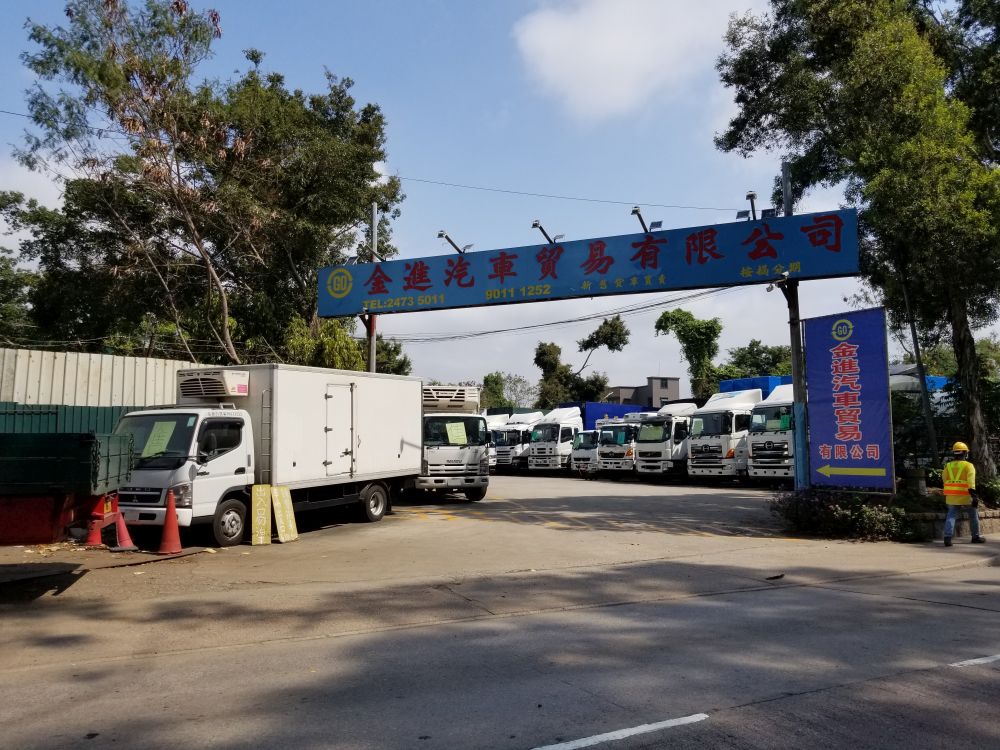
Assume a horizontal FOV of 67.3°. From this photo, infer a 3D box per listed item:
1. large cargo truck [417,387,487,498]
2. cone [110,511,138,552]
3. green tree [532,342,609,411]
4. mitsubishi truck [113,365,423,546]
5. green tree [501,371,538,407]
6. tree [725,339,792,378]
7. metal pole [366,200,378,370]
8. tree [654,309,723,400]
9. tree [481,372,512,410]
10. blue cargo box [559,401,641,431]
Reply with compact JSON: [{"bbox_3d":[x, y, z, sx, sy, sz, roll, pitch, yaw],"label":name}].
[{"bbox_3d":[-2.015,2.124,23.517,2.150,3.150,6.800,1,-5,-13],"label":"large cargo truck"},{"bbox_3d":[-6.026,2.459,12.080,0.390,0.710,0.390,2,-6,-27],"label":"cone"},{"bbox_3d":[5.463,2.327,57.592,5.900,9.400,5.300,0,-5,0],"label":"green tree"},{"bbox_3d":[-4.060,1.438,13.977,2.200,2.880,6.300,-2,-6,26],"label":"mitsubishi truck"},{"bbox_3d":[1.834,3.945,69.644,3.700,8.200,3.700,0,-5,0],"label":"green tree"},{"bbox_3d":[21.668,2.025,62.066,5.800,10.200,5.200,0,-5,0],"label":"tree"},{"bbox_3d":[-3.420,-0.645,20.338,0.150,8.100,0.150,0,-5,0],"label":"metal pole"},{"bbox_3d":[13.552,0.816,54.142,4.400,11.200,4.200,0,-5,0],"label":"tree"},{"bbox_3d":[-0.303,3.487,64.947,3.200,7.800,3.200,0,-5,0],"label":"tree"},{"bbox_3d":[6.500,3.212,46.398,2.450,2.750,6.600,-4,-7,40],"label":"blue cargo box"}]

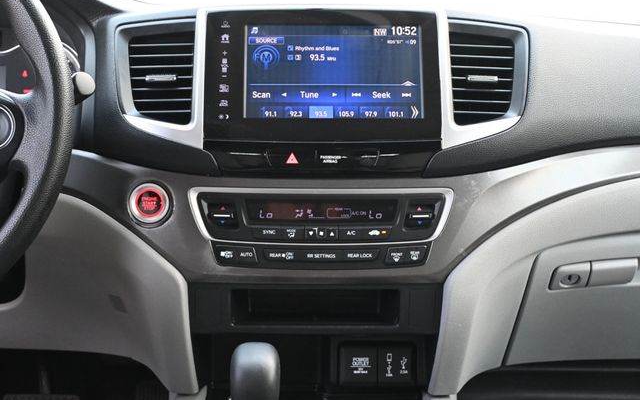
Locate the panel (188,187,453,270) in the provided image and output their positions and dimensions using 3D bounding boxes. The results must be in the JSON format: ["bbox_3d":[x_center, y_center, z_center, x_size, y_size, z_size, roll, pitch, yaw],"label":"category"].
[{"bbox_3d":[0.001,0.028,0.970,0.246,0.078,0.030,0,-15,0],"label":"panel"}]

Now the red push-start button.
[{"bbox_3d":[-0.162,0.005,0.982,0.040,0.040,0.016,0,-14,3],"label":"red push-start button"}]

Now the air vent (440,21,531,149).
[{"bbox_3d":[0.159,-0.107,1.033,0.088,0.141,0.045,2,-19,-6],"label":"air vent"}]

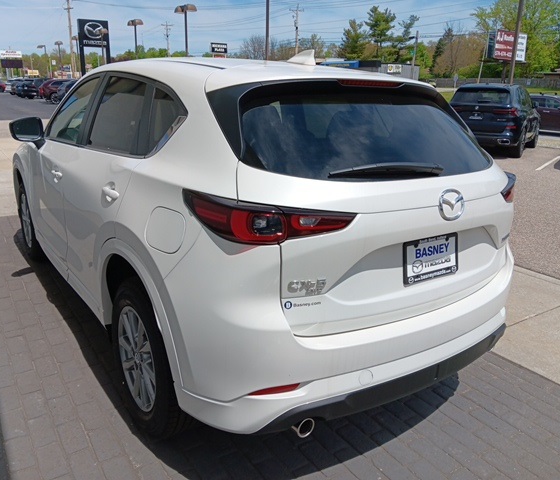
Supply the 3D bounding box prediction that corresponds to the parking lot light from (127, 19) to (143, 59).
[{"bbox_3d":[-11.872,-14.834,40.151,1.200,6.600,0.500,-11,21,-34],"label":"parking lot light"}]

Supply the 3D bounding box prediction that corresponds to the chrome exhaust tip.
[{"bbox_3d":[0.069,0.685,1.825,0.080,0.080,0.110,-11,21,-34],"label":"chrome exhaust tip"}]

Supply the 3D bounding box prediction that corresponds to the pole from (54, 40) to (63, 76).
[{"bbox_3d":[-28.951,-22.791,63.800,1.100,6.600,0.500,-11,21,-34],"label":"pole"}]

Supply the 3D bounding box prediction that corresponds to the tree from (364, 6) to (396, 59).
[{"bbox_3d":[18.808,-36.412,93.201,6.300,16.101,6.300,1,18,0],"label":"tree"}]

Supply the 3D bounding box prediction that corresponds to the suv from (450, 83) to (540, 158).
[{"bbox_3d":[6.053,-3.402,13.484,2.000,1.750,4.920,13,21,32],"label":"suv"}]

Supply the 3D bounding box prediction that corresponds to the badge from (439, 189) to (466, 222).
[{"bbox_3d":[0.604,-0.123,1.688,0.144,0.114,0.022,-10,21,-34],"label":"badge"}]

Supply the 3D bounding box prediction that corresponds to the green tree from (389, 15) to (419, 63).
[{"bbox_3d":[23.832,-35.696,93.398,6.000,14.819,6.000,1,18,0],"label":"green tree"}]

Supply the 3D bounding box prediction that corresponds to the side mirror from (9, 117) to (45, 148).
[{"bbox_3d":[-1.625,-0.690,3.084,0.215,0.200,0.160,-11,21,-34],"label":"side mirror"}]

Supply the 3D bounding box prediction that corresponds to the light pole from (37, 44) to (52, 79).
[{"bbox_3d":[-39.623,-29.073,81.254,1.500,7.153,0.500,-10,21,-32],"label":"light pole"}]

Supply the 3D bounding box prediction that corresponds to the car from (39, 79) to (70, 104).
[{"bbox_3d":[-15.013,-10.791,34.953,4.900,1.720,1.950,-12,22,-36],"label":"car"}]

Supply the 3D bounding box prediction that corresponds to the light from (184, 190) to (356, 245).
[{"bbox_3d":[-0.024,-0.082,1.515,0.455,0.145,0.330,-8,20,-28],"label":"light"}]

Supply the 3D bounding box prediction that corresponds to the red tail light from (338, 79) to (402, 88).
[{"bbox_3d":[0.370,-0.624,1.936,0.365,0.032,0.040,-11,21,-34],"label":"red tail light"}]

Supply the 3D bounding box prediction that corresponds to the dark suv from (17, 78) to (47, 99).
[{"bbox_3d":[-21.508,-13.947,44.476,4.750,1.700,1.900,-13,23,-38],"label":"dark suv"}]

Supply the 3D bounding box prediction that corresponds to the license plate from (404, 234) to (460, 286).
[{"bbox_3d":[0.580,0.069,1.822,0.316,0.163,0.020,-11,11,-34],"label":"license plate"}]

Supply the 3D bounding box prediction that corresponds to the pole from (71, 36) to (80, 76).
[{"bbox_3d":[-23.255,-20.065,55.685,1.150,6.600,0.500,-11,21,-34],"label":"pole"}]

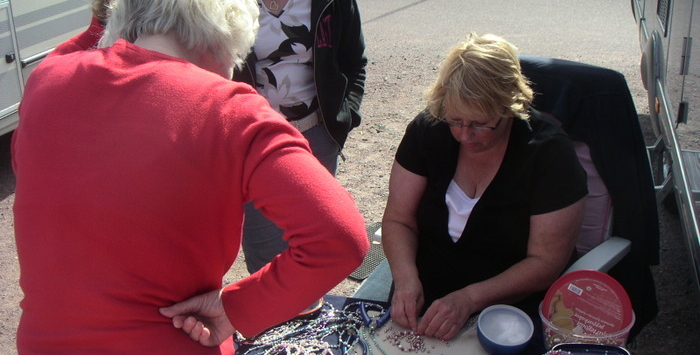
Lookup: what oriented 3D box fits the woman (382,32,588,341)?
[{"bbox_3d":[0.340,0.282,1.971,0.560,1.250,0.750,9,26,25],"label":"woman"}]

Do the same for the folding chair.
[{"bbox_3d":[0.427,0.316,2.073,0.600,1.100,0.740,12,27,29],"label":"folding chair"}]

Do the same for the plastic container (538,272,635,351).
[{"bbox_3d":[0.474,0.289,1.559,0.185,0.136,0.190,-2,24,0],"label":"plastic container"}]

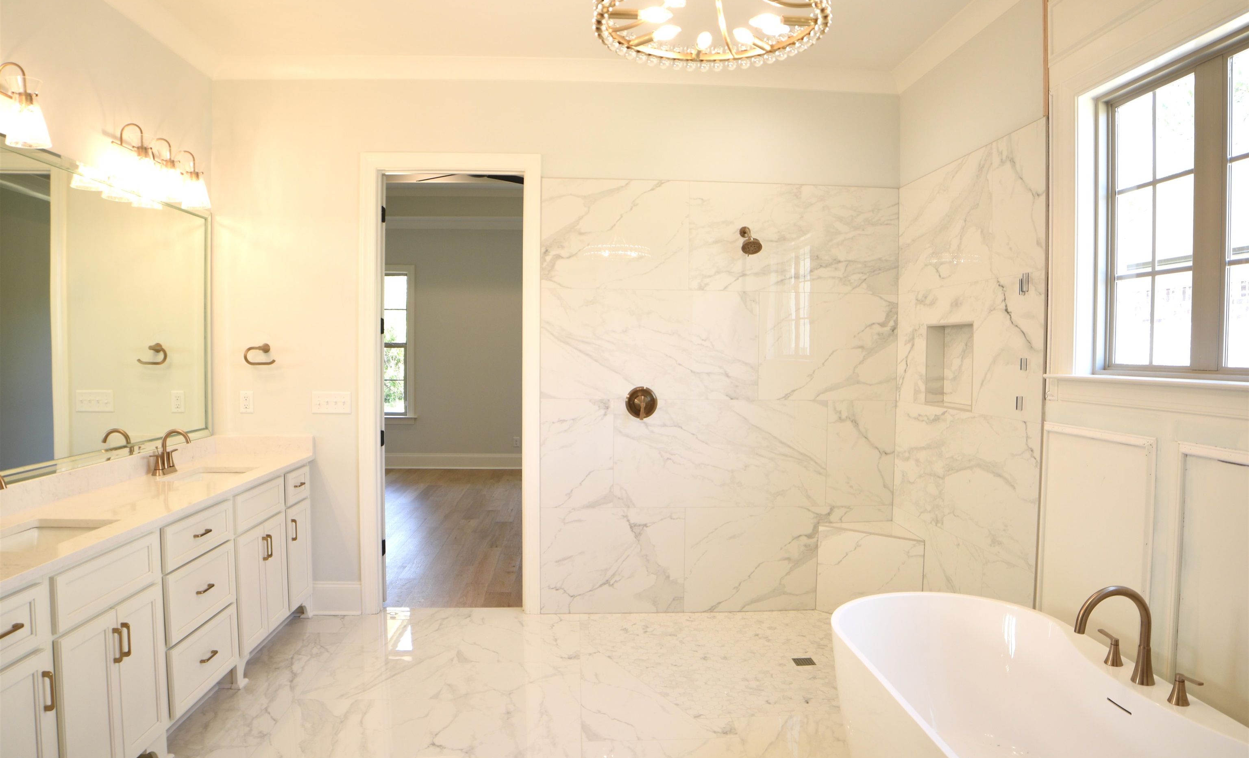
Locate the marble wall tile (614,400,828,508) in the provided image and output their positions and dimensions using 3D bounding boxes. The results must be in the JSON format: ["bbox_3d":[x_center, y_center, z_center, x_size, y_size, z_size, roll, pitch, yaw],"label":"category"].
[{"bbox_3d":[0.541,0.417,4.066,1.200,0.600,0.010,0,2,-4],"label":"marble wall tile"}]

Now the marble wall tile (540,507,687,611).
[{"bbox_3d":[-0.063,1.009,4.048,0.800,0.589,0.010,0,2,-4],"label":"marble wall tile"}]

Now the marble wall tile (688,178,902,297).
[{"bbox_3d":[0.959,-0.792,4.112,1.195,0.610,0.012,0,2,-3],"label":"marble wall tile"}]

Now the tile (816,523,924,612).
[{"bbox_3d":[1.337,1.091,3.990,0.590,0.504,0.012,2,2,40],"label":"tile"}]

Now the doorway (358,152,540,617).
[{"bbox_3d":[-0.939,0.041,4.007,0.961,2.507,0.150,0,2,-4],"label":"doorway"}]

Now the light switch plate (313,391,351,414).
[{"bbox_3d":[-1.570,0.130,3.907,0.203,0.118,0.015,0,2,-4],"label":"light switch plate"}]

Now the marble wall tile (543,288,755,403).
[{"bbox_3d":[0.144,-0.187,4.018,1.206,0.601,0.010,0,2,-4],"label":"marble wall tile"}]

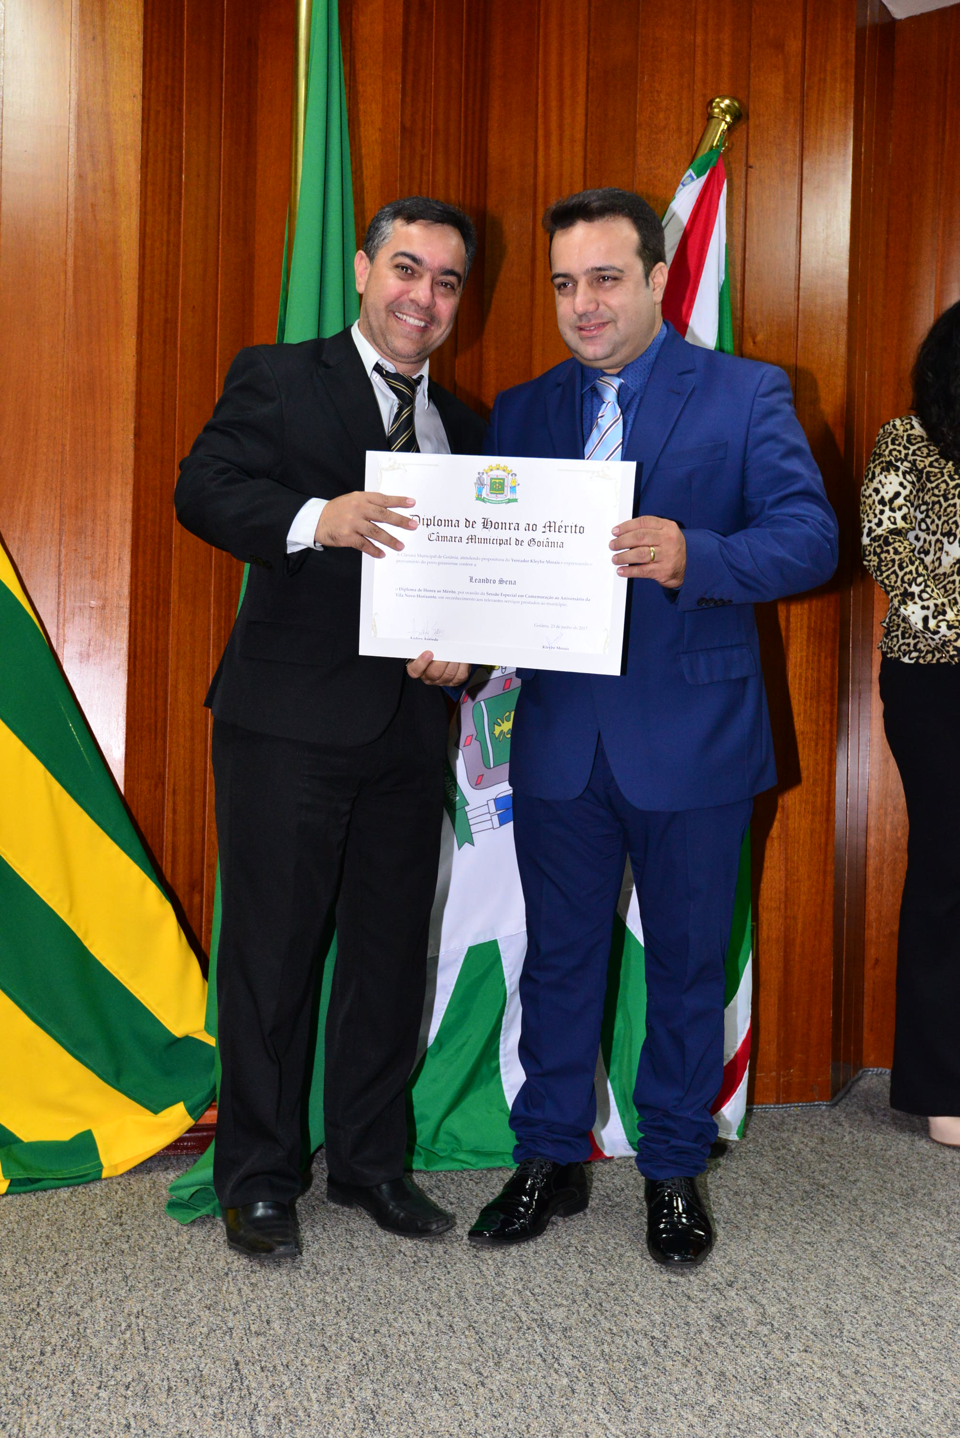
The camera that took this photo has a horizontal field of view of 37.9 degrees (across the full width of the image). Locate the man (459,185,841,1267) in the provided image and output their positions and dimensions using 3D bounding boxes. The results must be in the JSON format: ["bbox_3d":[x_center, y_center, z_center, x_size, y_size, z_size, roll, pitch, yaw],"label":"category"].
[{"bbox_3d":[0.260,-0.003,2.270,0.580,1.730,0.480,1,0,22],"label":"man"}]

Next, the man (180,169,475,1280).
[{"bbox_3d":[-0.210,-0.005,2.310,0.540,1.720,0.460,1,0,-27],"label":"man"}]

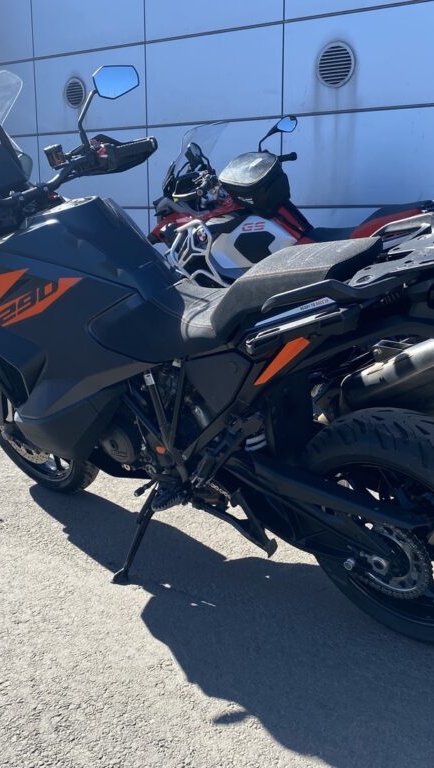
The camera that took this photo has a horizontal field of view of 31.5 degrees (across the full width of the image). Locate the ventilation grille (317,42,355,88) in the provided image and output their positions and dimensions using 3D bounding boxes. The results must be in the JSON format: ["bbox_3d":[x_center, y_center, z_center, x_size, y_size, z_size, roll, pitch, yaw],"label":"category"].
[{"bbox_3d":[0.777,-2.100,5.051,0.280,0.280,0.030,8,15,31],"label":"ventilation grille"}]

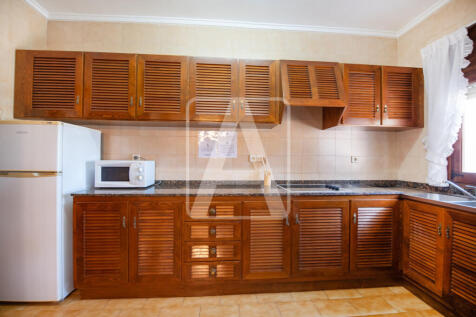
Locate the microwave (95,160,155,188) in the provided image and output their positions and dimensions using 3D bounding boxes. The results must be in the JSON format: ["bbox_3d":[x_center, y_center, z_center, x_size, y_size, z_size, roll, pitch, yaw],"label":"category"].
[{"bbox_3d":[-1.108,0.148,1.991,0.446,0.257,0.317,0,0,-4],"label":"microwave"}]

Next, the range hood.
[{"bbox_3d":[0.723,-0.648,2.072,0.608,0.617,0.490,1,0,-4],"label":"range hood"}]

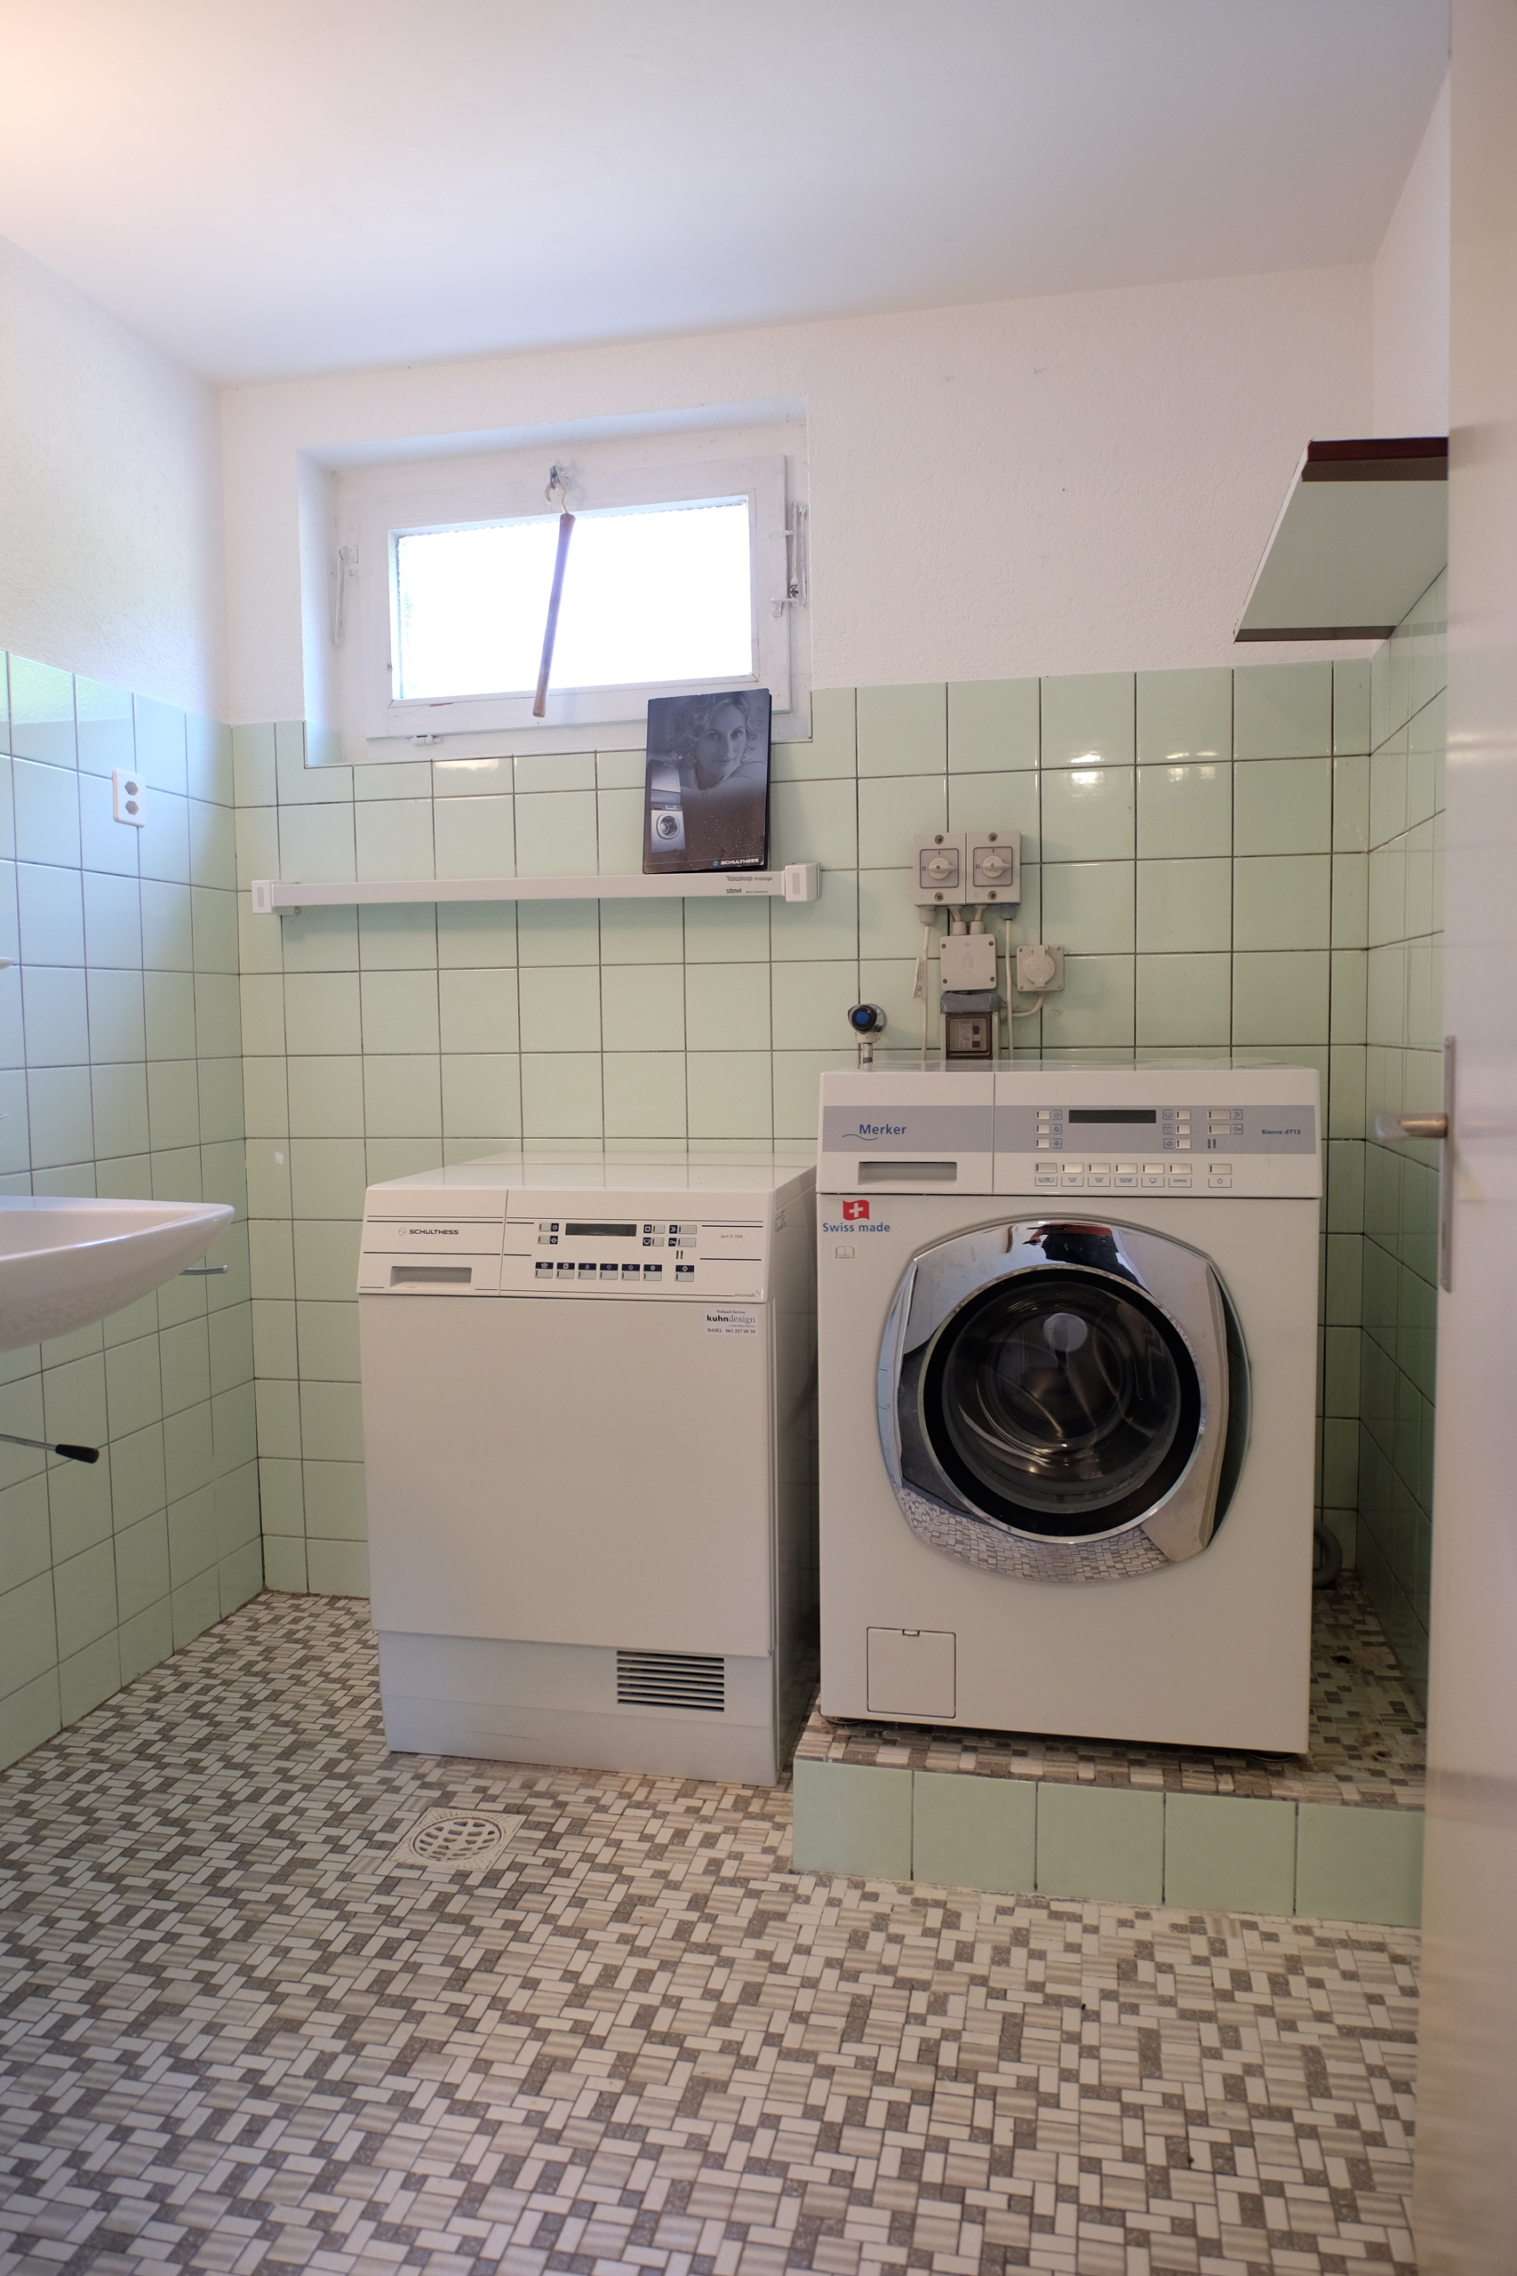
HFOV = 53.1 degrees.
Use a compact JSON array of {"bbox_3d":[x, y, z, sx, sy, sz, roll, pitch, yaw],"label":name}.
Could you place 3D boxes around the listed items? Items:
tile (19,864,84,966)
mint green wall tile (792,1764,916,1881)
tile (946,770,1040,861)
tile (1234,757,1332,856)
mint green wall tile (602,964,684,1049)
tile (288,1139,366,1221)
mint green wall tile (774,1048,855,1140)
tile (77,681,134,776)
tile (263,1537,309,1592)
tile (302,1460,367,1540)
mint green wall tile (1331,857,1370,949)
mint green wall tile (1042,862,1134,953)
[{"bbox_3d":[-1.061,-0.332,2.271,0.010,0.150,0.148,0,5,12],"label":"tile"},{"bbox_3d":[0.118,0.842,1.880,0.148,0.139,0.010,0,5,11],"label":"mint green wall tile"},{"bbox_3d":[0.389,-0.523,2.498,0.149,0.149,0.010,0,4,12],"label":"tile"},{"bbox_3d":[0.828,-0.520,2.394,0.148,0.148,0.010,0,5,11],"label":"tile"},{"bbox_3d":[-0.197,-0.222,2.626,0.148,0.148,0.010,0,5,11],"label":"mint green wall tile"},{"bbox_3d":[-0.785,0.076,2.789,0.149,0.149,0.010,0,4,12],"label":"tile"},{"bbox_3d":[0.098,-0.075,2.577,0.148,0.148,0.008,0,5,11],"label":"mint green wall tile"},{"bbox_3d":[-1.030,-0.639,2.378,0.008,0.143,0.148,0,5,11],"label":"tile"},{"bbox_3d":[-0.886,0.799,2.850,0.088,0.103,0.010,0,5,12],"label":"tile"},{"bbox_3d":[-0.771,0.674,2.819,0.147,0.147,0.010,0,5,12],"label":"tile"},{"bbox_3d":[0.935,-0.373,2.397,0.052,0.149,0.010,0,4,12],"label":"mint green wall tile"},{"bbox_3d":[0.536,-0.371,2.465,0.148,0.148,0.010,0,5,11],"label":"mint green wall tile"}]

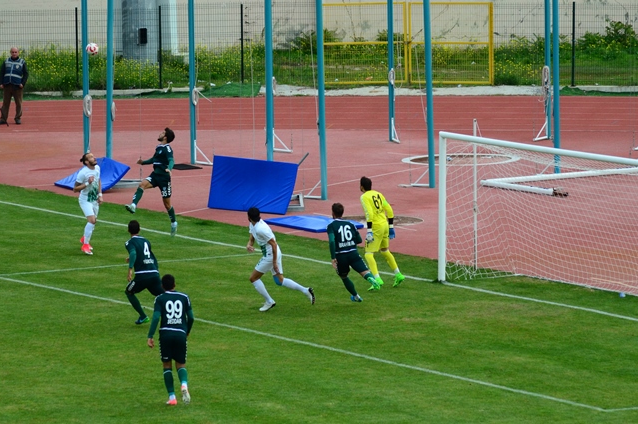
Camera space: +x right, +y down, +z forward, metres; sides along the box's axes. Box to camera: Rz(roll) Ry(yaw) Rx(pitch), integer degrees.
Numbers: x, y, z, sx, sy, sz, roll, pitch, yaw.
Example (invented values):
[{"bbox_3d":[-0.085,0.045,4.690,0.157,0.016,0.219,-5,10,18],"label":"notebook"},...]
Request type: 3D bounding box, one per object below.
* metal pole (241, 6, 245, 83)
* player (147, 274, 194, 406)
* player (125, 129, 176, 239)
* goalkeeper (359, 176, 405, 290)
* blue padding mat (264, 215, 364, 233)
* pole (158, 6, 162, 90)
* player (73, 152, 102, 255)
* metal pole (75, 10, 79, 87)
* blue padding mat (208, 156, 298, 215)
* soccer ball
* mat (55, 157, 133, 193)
[{"bbox_3d":[-1.862,-4.047,116.800,0.055,2.020,0.055,-1,7,0],"label":"metal pole"},{"bbox_3d":[-2.090,1.796,67.557,0.660,1.830,0.500,-1,7,-3],"label":"player"},{"bbox_3d":[-2.958,-0.521,84.600,0.750,1.920,0.600,-7,9,-43],"label":"player"},{"bbox_3d":[1.061,0.320,79.765,0.720,1.820,0.550,-3,7,-14],"label":"goalkeeper"},{"bbox_3d":[-0.110,0.190,88.297,1.000,0.070,1.930,-5,8,-31],"label":"blue padding mat"},{"bbox_3d":[-3.867,-4.007,116.800,0.055,2.010,0.055,-1,7,0],"label":"pole"},{"bbox_3d":[-4.094,-0.144,84.502,0.470,1.800,0.420,-7,9,-40],"label":"player"},{"bbox_3d":[-5.889,-3.993,116.800,0.055,1.960,0.055,-1,7,0],"label":"metal pole"},{"bbox_3d":[-1.262,-0.494,90.803,1.970,1.000,0.070,6,-8,39],"label":"blue padding mat"},{"bbox_3d":[-4.046,-2.906,85.500,0.220,0.220,0.220,-1,7,0],"label":"soccer ball"},{"bbox_3d":[-4.480,-0.730,95.200,1.000,0.500,1.900,-5,8,-30],"label":"mat"}]

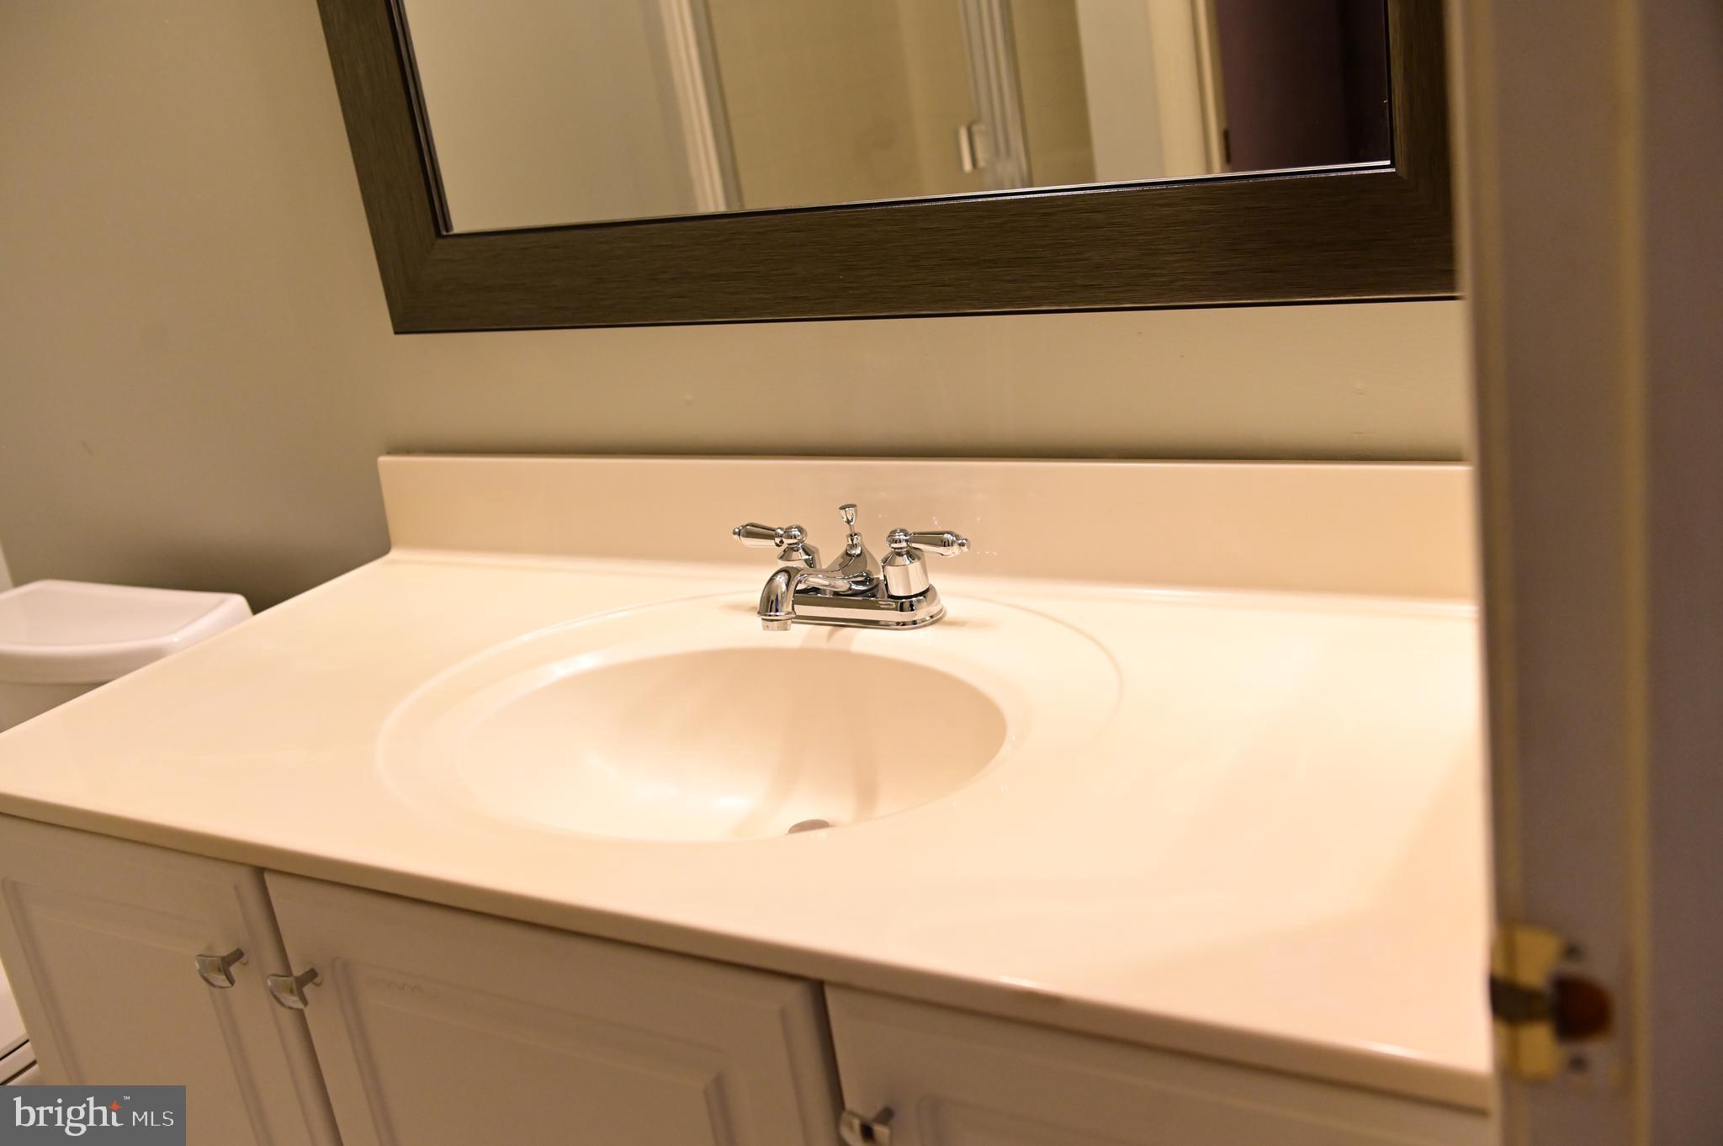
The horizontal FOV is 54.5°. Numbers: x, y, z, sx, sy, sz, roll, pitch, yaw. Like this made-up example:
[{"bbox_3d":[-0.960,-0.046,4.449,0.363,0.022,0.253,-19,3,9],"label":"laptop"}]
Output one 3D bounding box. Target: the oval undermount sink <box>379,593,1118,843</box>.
[{"bbox_3d":[-0.080,0.157,1.273,0.576,0.142,0.468,3,21,30],"label":"oval undermount sink"}]

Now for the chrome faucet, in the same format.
[{"bbox_3d":[-0.034,0.007,1.333,0.223,0.092,0.160,3,21,30],"label":"chrome faucet"}]

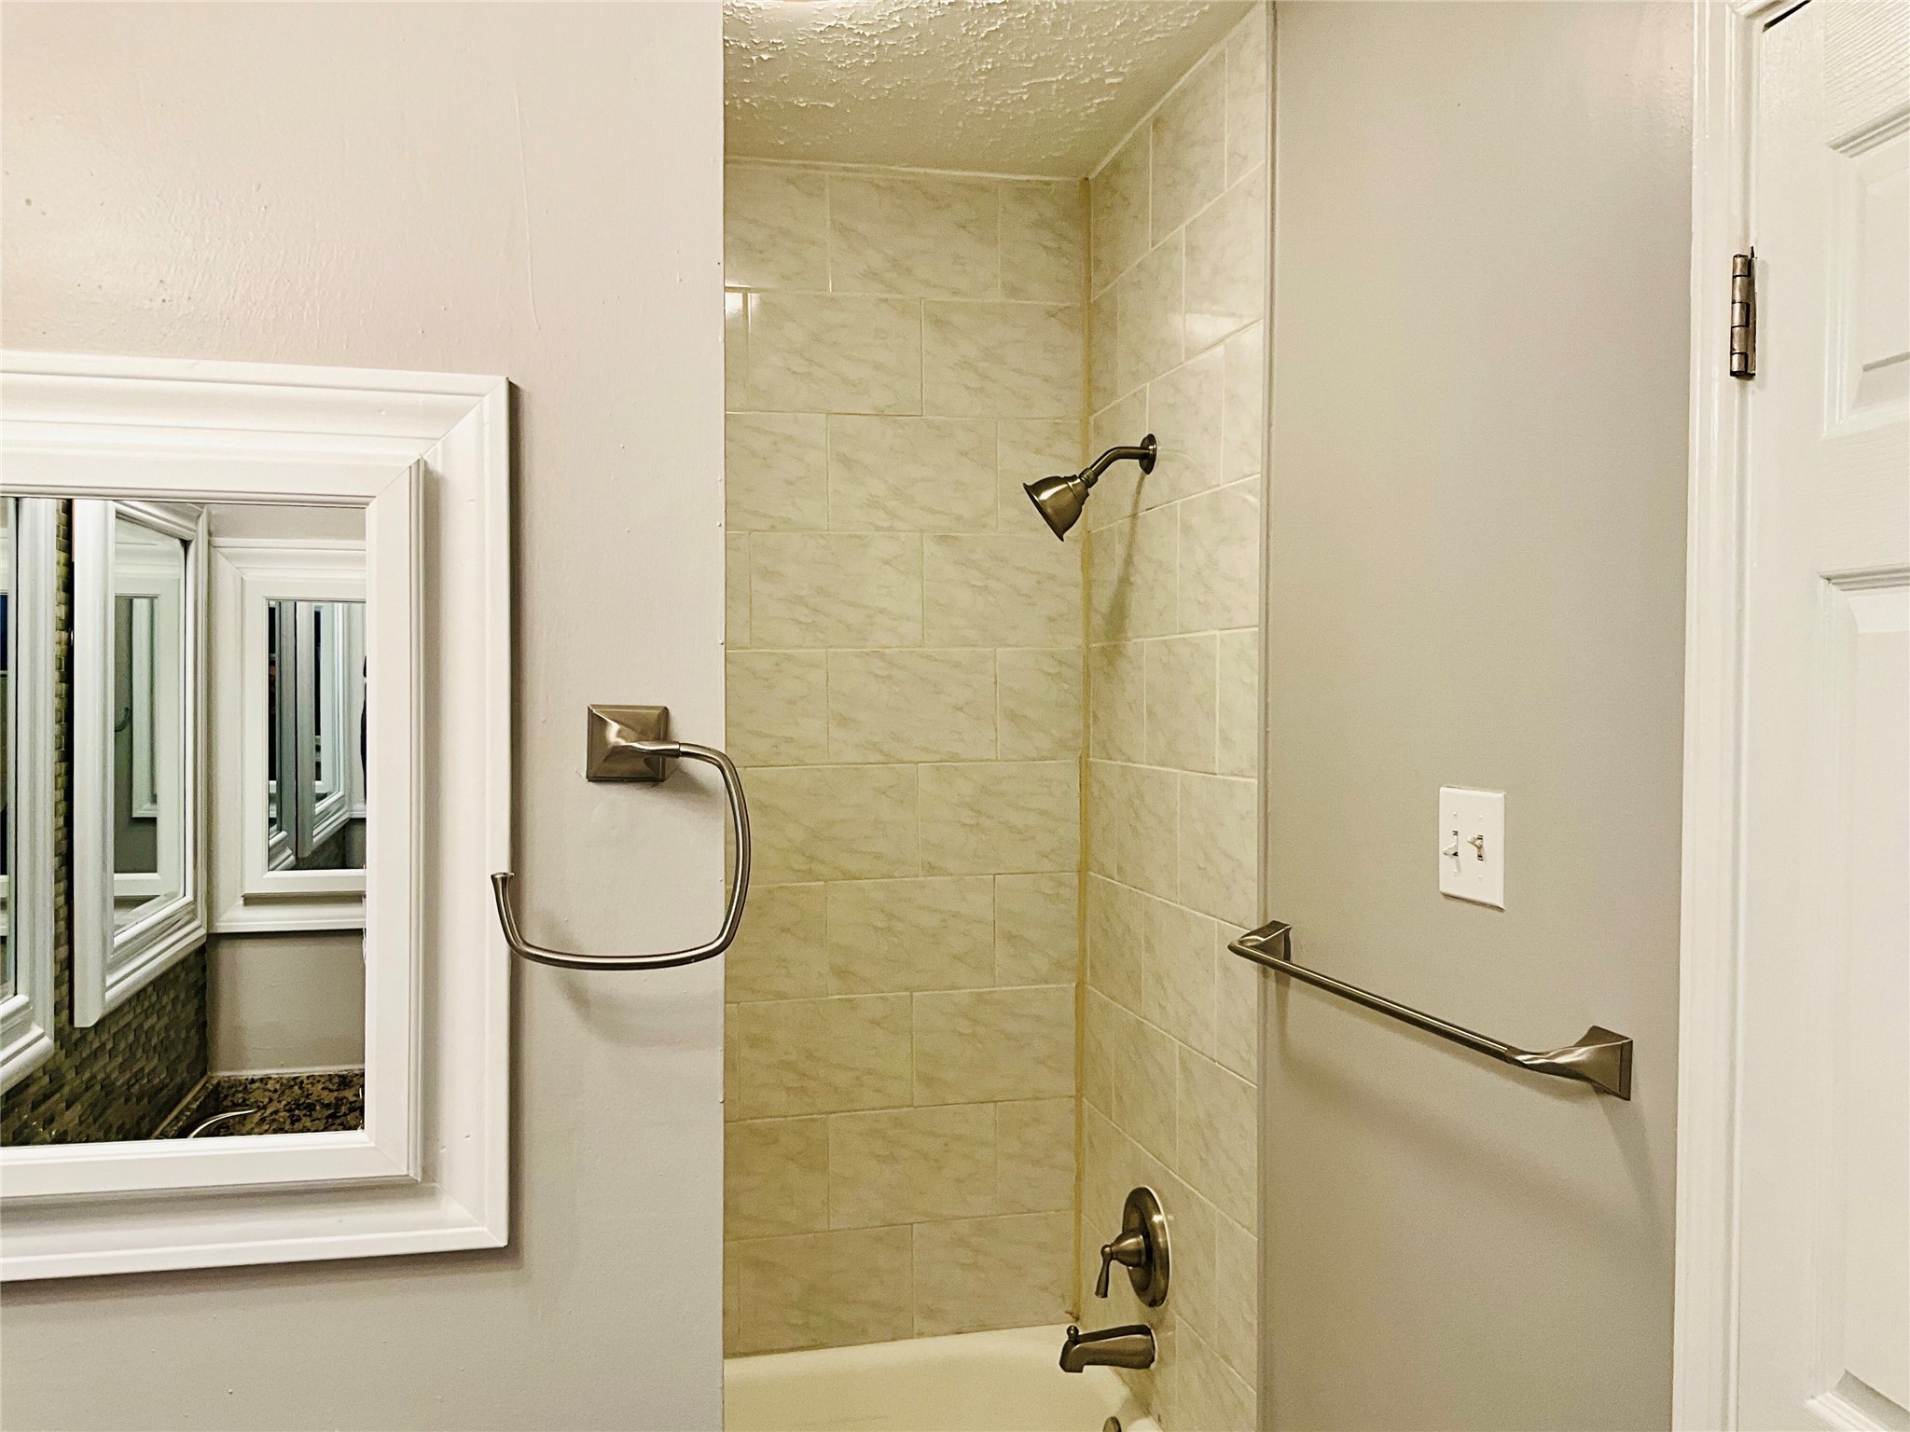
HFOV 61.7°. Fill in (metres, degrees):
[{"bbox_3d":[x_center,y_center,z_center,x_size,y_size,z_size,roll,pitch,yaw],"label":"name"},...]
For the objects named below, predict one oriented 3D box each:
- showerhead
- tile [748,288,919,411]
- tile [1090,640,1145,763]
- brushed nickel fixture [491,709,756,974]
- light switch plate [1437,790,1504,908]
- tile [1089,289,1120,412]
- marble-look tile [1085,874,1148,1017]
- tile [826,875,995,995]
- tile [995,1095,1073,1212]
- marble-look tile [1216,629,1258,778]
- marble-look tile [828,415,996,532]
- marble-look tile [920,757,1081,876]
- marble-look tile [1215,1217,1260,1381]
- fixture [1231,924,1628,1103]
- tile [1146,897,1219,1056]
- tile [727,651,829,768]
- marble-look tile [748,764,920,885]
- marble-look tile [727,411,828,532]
[{"bbox_3d":[0.205,-0.363,2.520,0.207,0.177,0.107,0,1,-13],"label":"showerhead"},{"bbox_3d":[-0.208,-0.630,2.796,0.307,0.203,0.012,0,1,-15],"label":"tile"},{"bbox_3d":[0.277,-0.021,2.688,0.010,0.202,0.292,0,1,-13],"label":"tile"},{"bbox_3d":[-0.227,0.084,1.094,0.169,0.171,0.068,0,1,-14],"label":"brushed nickel fixture"},{"bbox_3d":[0.522,0.132,1.619,0.012,0.114,0.117,0,1,-13],"label":"light switch plate"},{"bbox_3d":[0.265,-0.636,2.780,0.010,0.204,0.153,0,1,-13],"label":"tile"},{"bbox_3d":[0.274,0.383,2.702,0.010,0.200,0.300,0,1,-13],"label":"marble-look tile"},{"bbox_3d":[-0.076,0.388,2.821,0.303,0.202,0.010,0,1,-13],"label":"tile"},{"bbox_3d":[0.145,0.795,2.878,0.144,0.200,0.010,0,1,-13],"label":"tile"},{"bbox_3d":[0.391,-0.015,2.189,0.010,0.202,0.135,0,1,-13],"label":"marble-look tile"},{"bbox_3d":[-0.071,-0.426,2.836,0.308,0.203,0.012,0,1,-15],"label":"marble-look tile"},{"bbox_3d":[0.079,0.183,2.853,0.297,0.202,0.010,0,1,-13],"label":"marble-look tile"},{"bbox_3d":[0.390,0.798,2.195,0.010,0.200,0.139,0,1,-13],"label":"marble-look tile"},{"bbox_3d":[0.459,0.297,1.722,0.080,0.053,0.735,0,1,-13],"label":"fixture"},{"bbox_3d":[0.340,0.386,2.410,0.010,0.202,0.304,0,1,-13],"label":"tile"},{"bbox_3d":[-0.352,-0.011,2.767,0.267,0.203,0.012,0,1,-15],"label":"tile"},{"bbox_3d":[-0.210,0.186,2.787,0.298,0.200,0.010,0,1,-13],"label":"marble-look tile"},{"bbox_3d":[-0.368,-0.423,2.741,0.302,0.200,0.010,0,1,-13],"label":"marble-look tile"}]

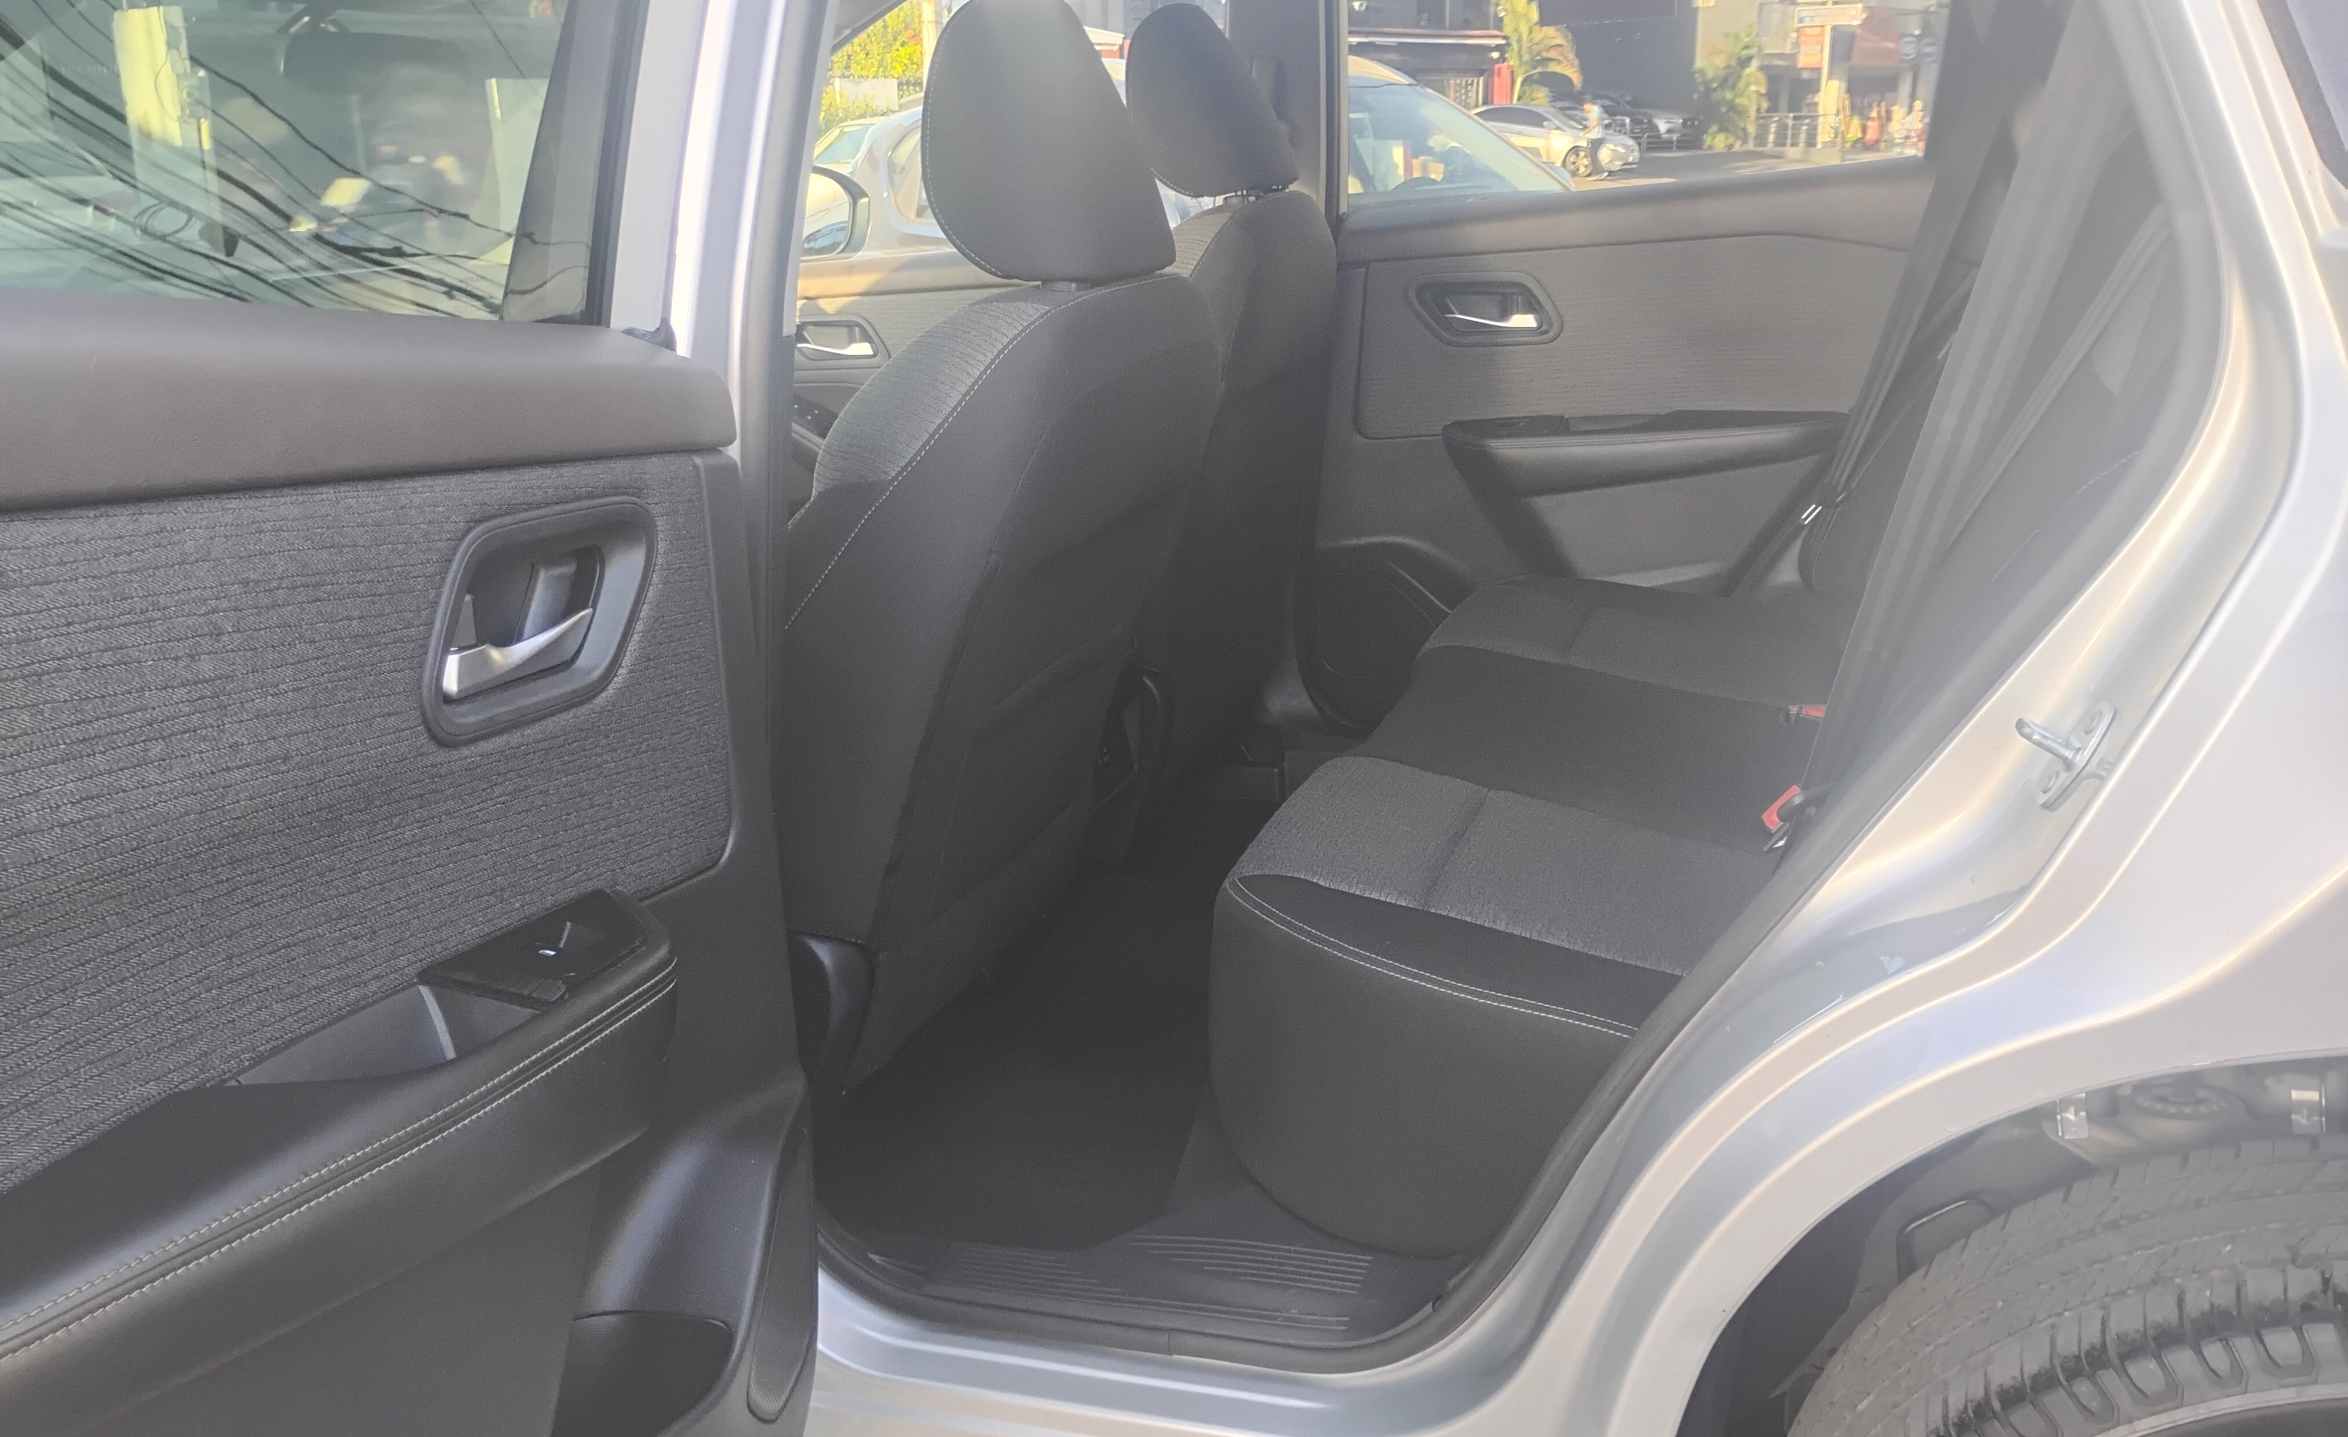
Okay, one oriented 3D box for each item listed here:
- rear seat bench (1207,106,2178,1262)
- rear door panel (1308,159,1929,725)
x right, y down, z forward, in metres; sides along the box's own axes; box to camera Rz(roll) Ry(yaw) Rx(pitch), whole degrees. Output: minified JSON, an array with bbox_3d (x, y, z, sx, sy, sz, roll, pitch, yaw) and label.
[{"bbox_3d":[0.626,-0.218,1.701,0.900,0.850,1.340,4,17,19],"label":"rear seat bench"},{"bbox_3d":[0.591,-0.320,2.457,0.865,0.740,0.140,4,17,19],"label":"rear door panel"}]

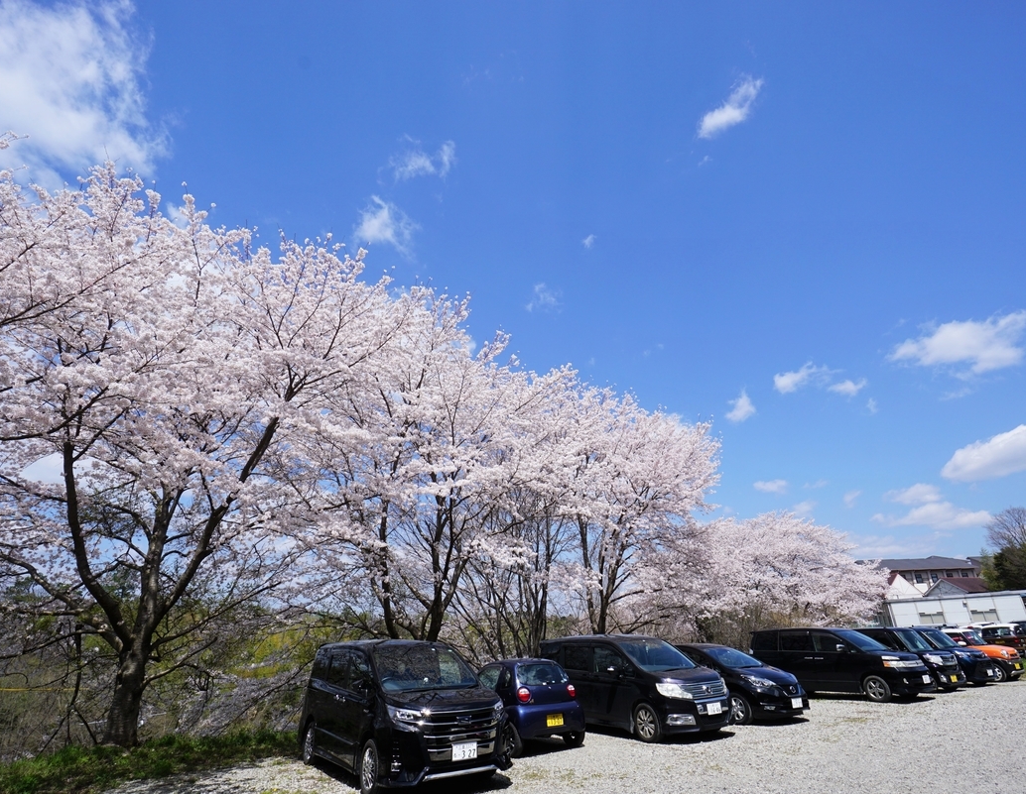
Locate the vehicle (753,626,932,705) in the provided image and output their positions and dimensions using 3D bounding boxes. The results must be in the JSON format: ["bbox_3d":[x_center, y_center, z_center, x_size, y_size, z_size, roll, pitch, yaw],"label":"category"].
[{"bbox_3d":[9.806,8.004,15.073,1.705,1.850,4.610,12,-29,-26],"label":"vehicle"}]

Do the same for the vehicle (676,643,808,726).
[{"bbox_3d":[4.965,6.925,12.191,1.695,1.520,4.100,13,-29,-28],"label":"vehicle"}]

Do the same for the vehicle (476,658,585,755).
[{"bbox_3d":[-0.108,6.175,10.148,1.475,1.510,3.285,16,-31,-32],"label":"vehicle"}]

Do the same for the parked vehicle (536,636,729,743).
[{"bbox_3d":[2.518,6.272,11.012,1.695,1.815,4.690,13,-29,-27],"label":"parked vehicle"}]

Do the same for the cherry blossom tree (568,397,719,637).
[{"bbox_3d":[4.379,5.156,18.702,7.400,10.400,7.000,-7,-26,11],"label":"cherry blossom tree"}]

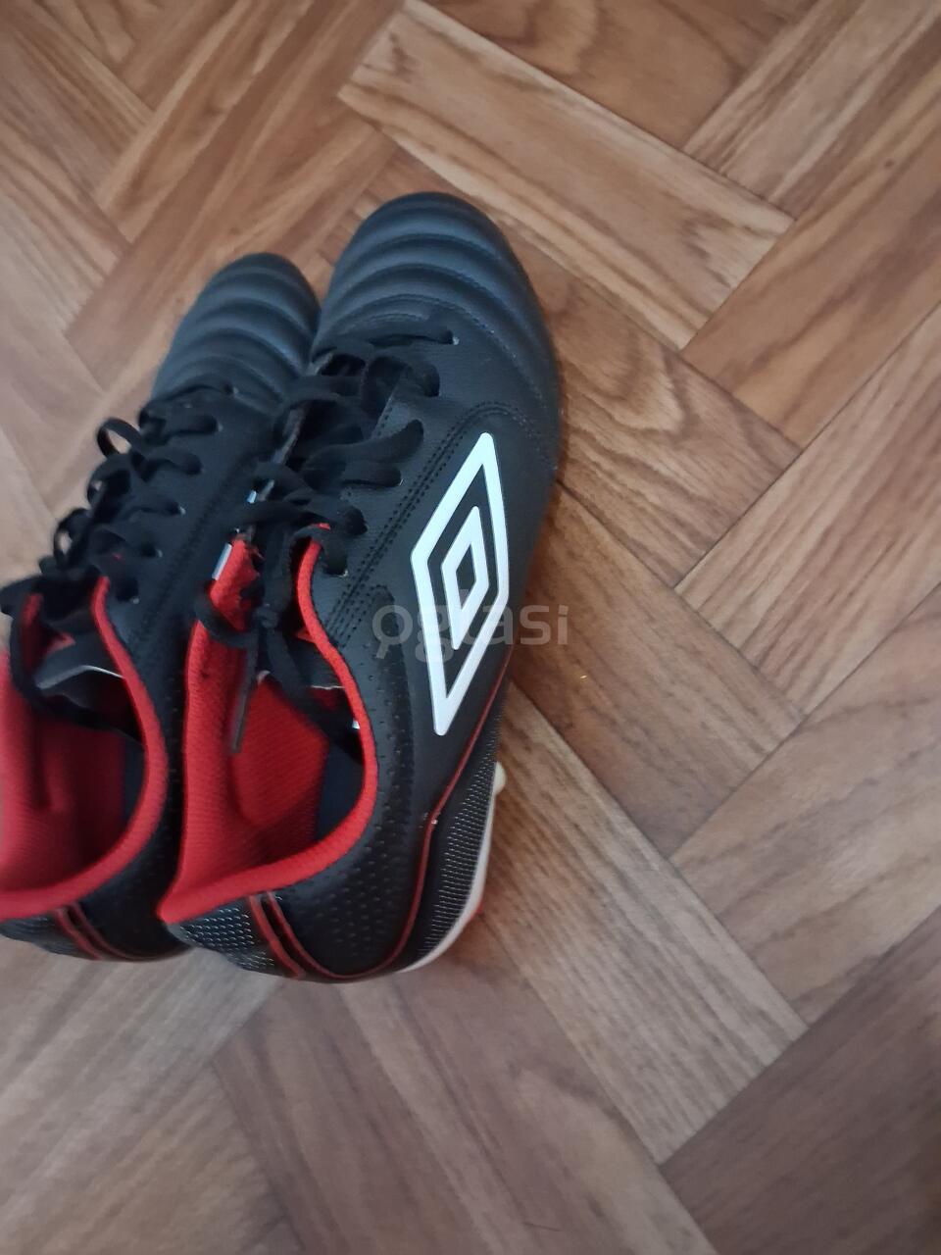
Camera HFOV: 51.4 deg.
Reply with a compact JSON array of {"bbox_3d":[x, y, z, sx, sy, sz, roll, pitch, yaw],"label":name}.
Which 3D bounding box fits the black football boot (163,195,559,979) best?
[{"bbox_3d":[-0.035,-0.030,0.319,0.100,0.109,0.280,-2,75,30],"label":"black football boot"}]

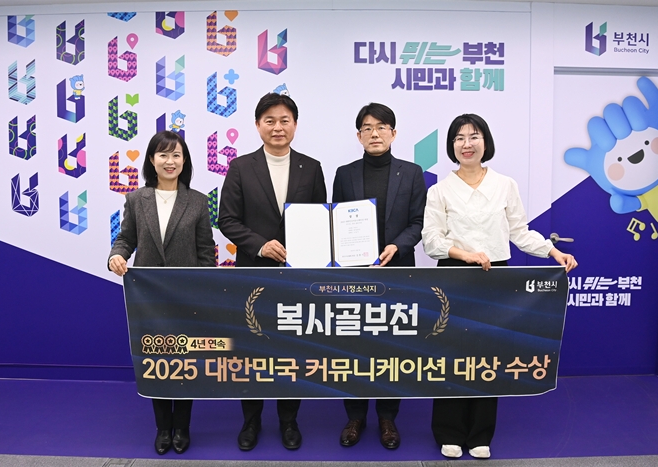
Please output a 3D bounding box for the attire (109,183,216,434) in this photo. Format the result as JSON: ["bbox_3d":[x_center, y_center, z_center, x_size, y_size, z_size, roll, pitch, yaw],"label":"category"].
[{"bbox_3d":[-0.801,0.358,2.344,0.467,1.229,0.376,0,3,-11],"label":"attire"}]

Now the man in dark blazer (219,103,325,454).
[{"bbox_3d":[-0.282,0.158,2.375,0.528,1.755,0.426,0,3,-4],"label":"man in dark blazer"}]

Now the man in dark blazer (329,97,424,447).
[{"bbox_3d":[0.253,0.185,2.386,0.477,1.708,0.416,1,3,3],"label":"man in dark blazer"}]

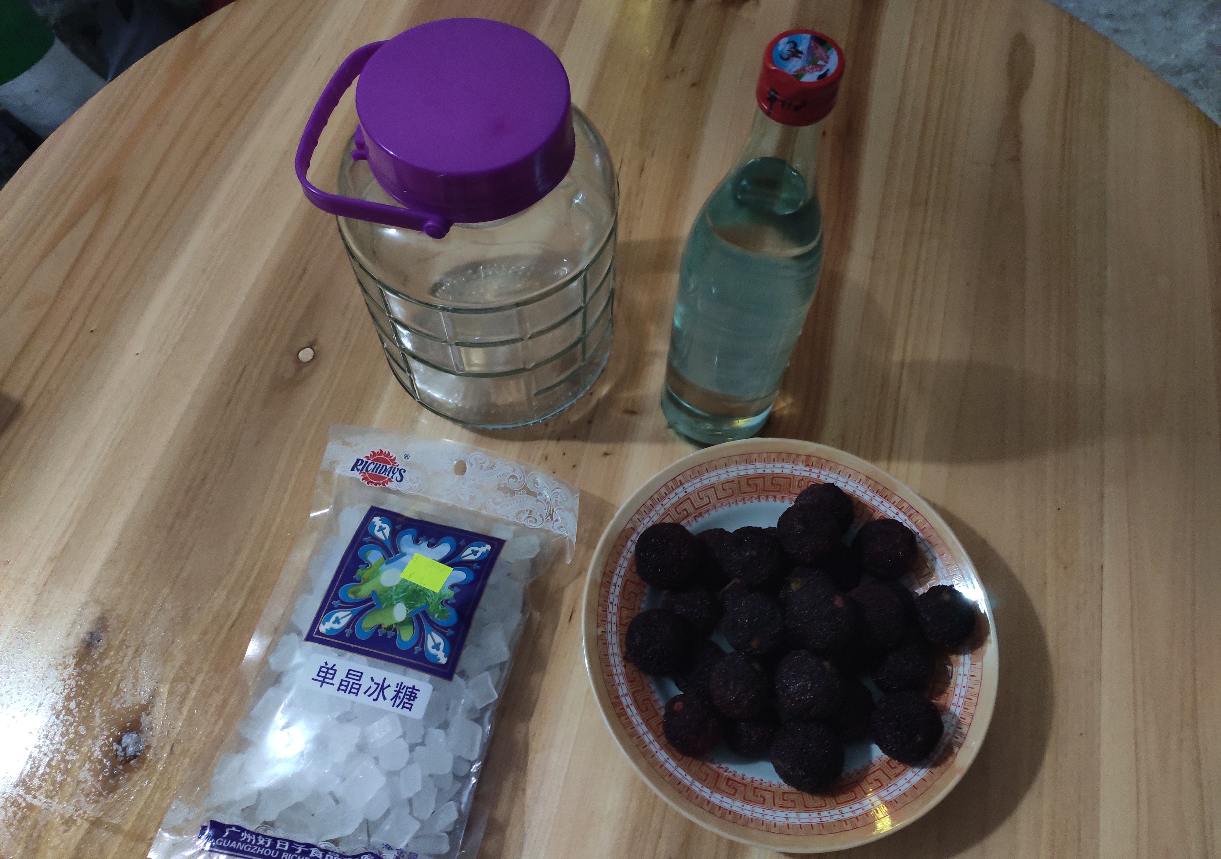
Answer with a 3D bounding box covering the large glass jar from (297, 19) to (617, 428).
[{"bbox_3d":[-0.074,-0.112,0.495,0.161,0.204,0.151,1,64,-1],"label":"large glass jar"}]

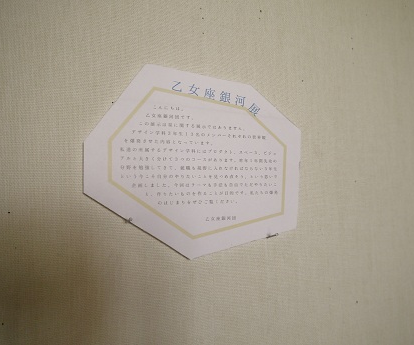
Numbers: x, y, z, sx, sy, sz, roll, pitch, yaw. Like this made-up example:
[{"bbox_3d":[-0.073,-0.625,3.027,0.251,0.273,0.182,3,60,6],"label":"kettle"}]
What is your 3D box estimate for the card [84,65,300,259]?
[{"bbox_3d":[-0.003,-0.012,0.427,0.265,0.218,0.006,0,-5,-20],"label":"card"}]

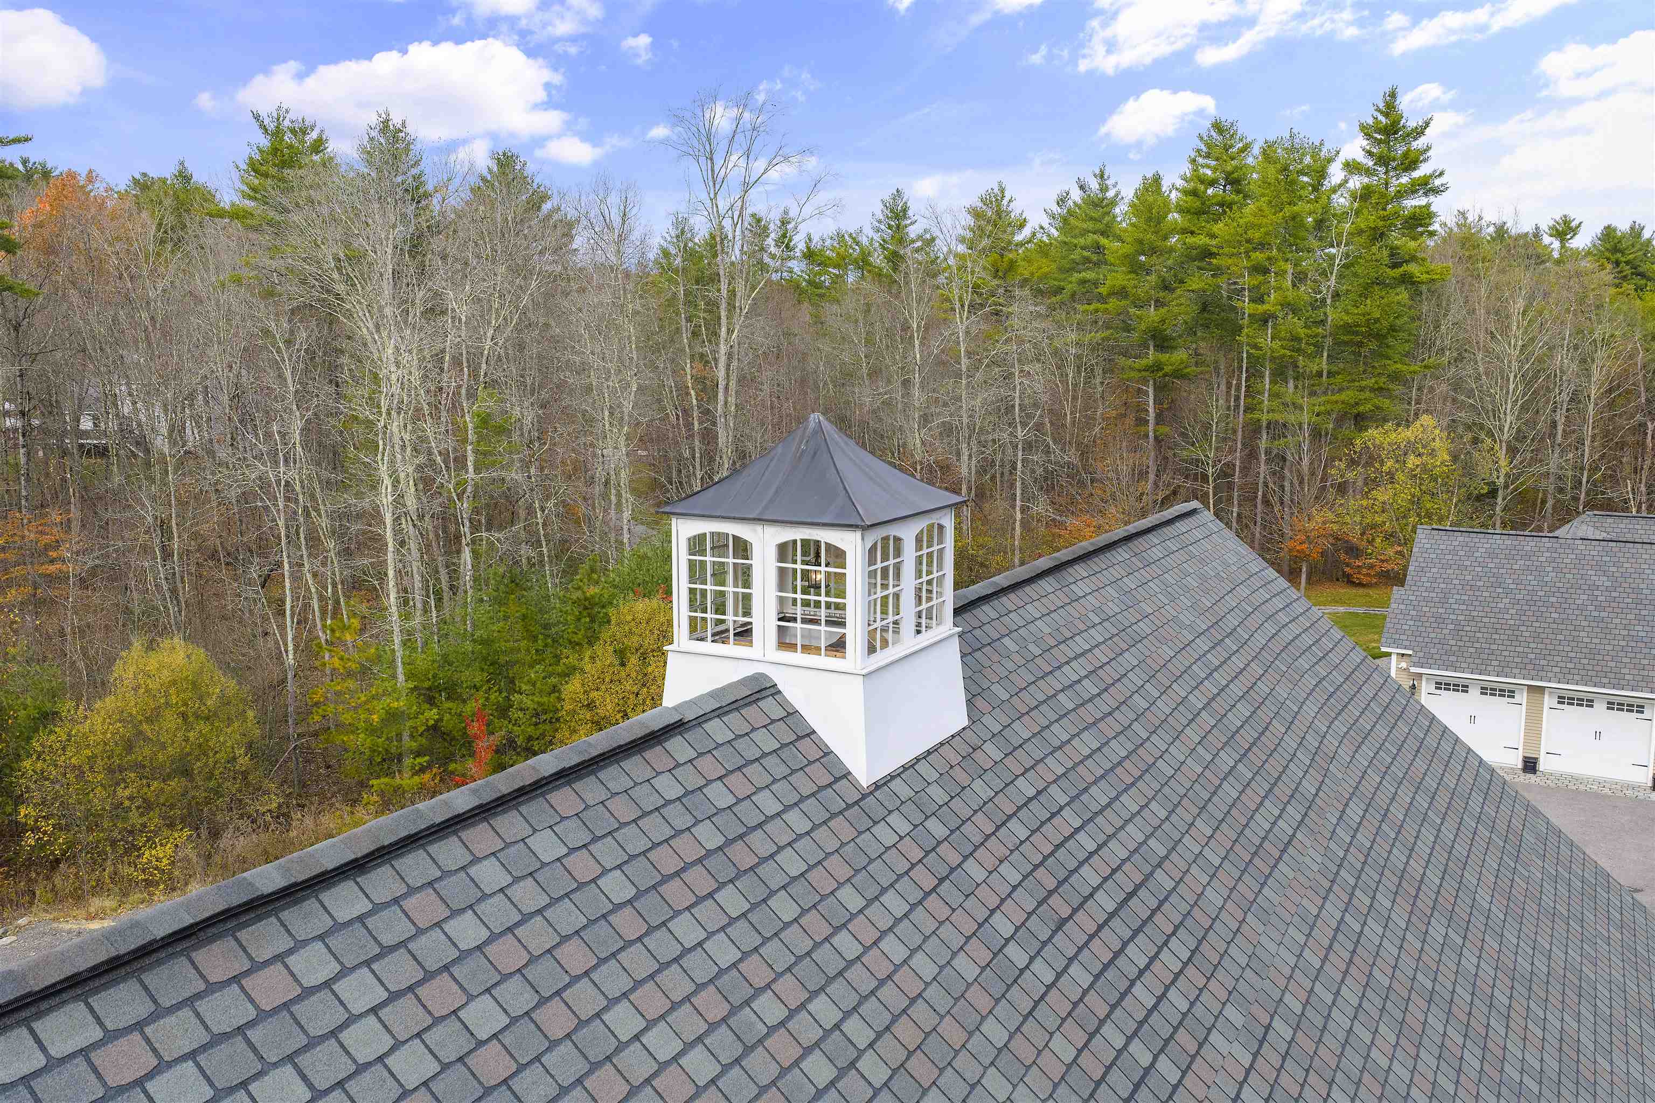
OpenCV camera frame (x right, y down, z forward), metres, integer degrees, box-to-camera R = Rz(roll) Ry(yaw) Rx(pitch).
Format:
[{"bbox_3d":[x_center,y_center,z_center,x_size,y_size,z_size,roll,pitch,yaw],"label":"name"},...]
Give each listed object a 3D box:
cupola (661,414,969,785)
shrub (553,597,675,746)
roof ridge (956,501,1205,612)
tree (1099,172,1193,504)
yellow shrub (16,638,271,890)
[{"bbox_3d":[-0.075,0.219,10.432,1.850,2.658,1.850,5,10,29],"label":"cupola"},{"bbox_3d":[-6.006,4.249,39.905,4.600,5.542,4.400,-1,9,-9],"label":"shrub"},{"bbox_3d":[3.490,-0.078,16.886,0.380,0.200,11.100,5,10,29],"label":"roof ridge"},{"bbox_3d":[17.497,-9.278,71.676,5.300,22.913,5.300,2,9,13],"label":"tree"},{"bbox_3d":[-17.706,5.119,33.716,5.800,5.681,5.600,-5,10,-28],"label":"yellow shrub"}]

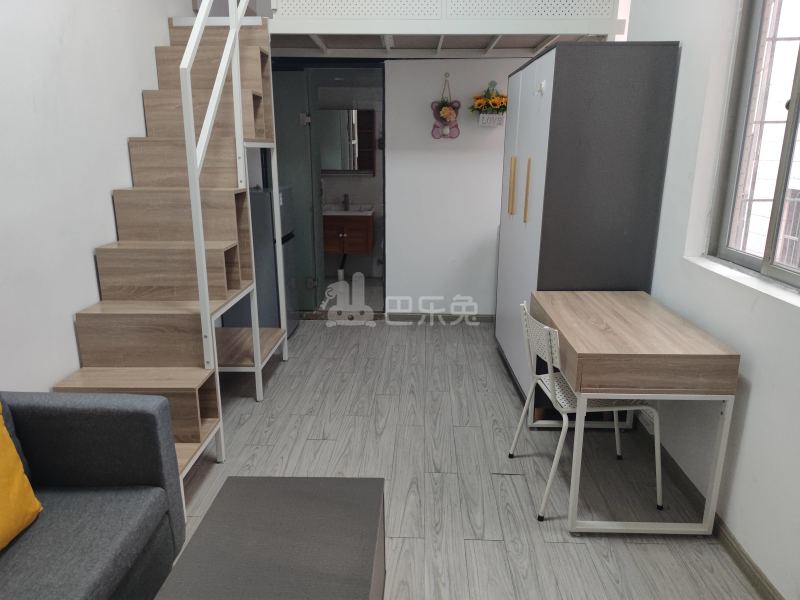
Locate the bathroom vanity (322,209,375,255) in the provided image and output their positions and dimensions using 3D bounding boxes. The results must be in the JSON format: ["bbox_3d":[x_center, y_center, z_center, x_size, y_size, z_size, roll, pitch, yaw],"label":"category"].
[{"bbox_3d":[-0.565,-0.750,6.205,0.530,0.460,0.420,0,14,1],"label":"bathroom vanity"}]

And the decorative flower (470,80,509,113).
[{"bbox_3d":[0.722,-1.610,4.409,0.340,0.270,0.150,0,14,1],"label":"decorative flower"}]

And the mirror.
[{"bbox_3d":[-0.557,-1.724,6.083,0.600,0.680,0.130,0,14,1],"label":"mirror"}]

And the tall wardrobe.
[{"bbox_3d":[1.072,-0.449,3.510,0.620,1.970,1.070,0,14,0],"label":"tall wardrobe"}]

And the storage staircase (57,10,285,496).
[{"bbox_3d":[-1.144,-0.435,2.849,0.630,2.260,1.860,0,14,1],"label":"storage staircase"}]

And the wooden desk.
[{"bbox_3d":[0.941,0.439,2.483,0.560,0.750,0.910,1,14,3],"label":"wooden desk"}]

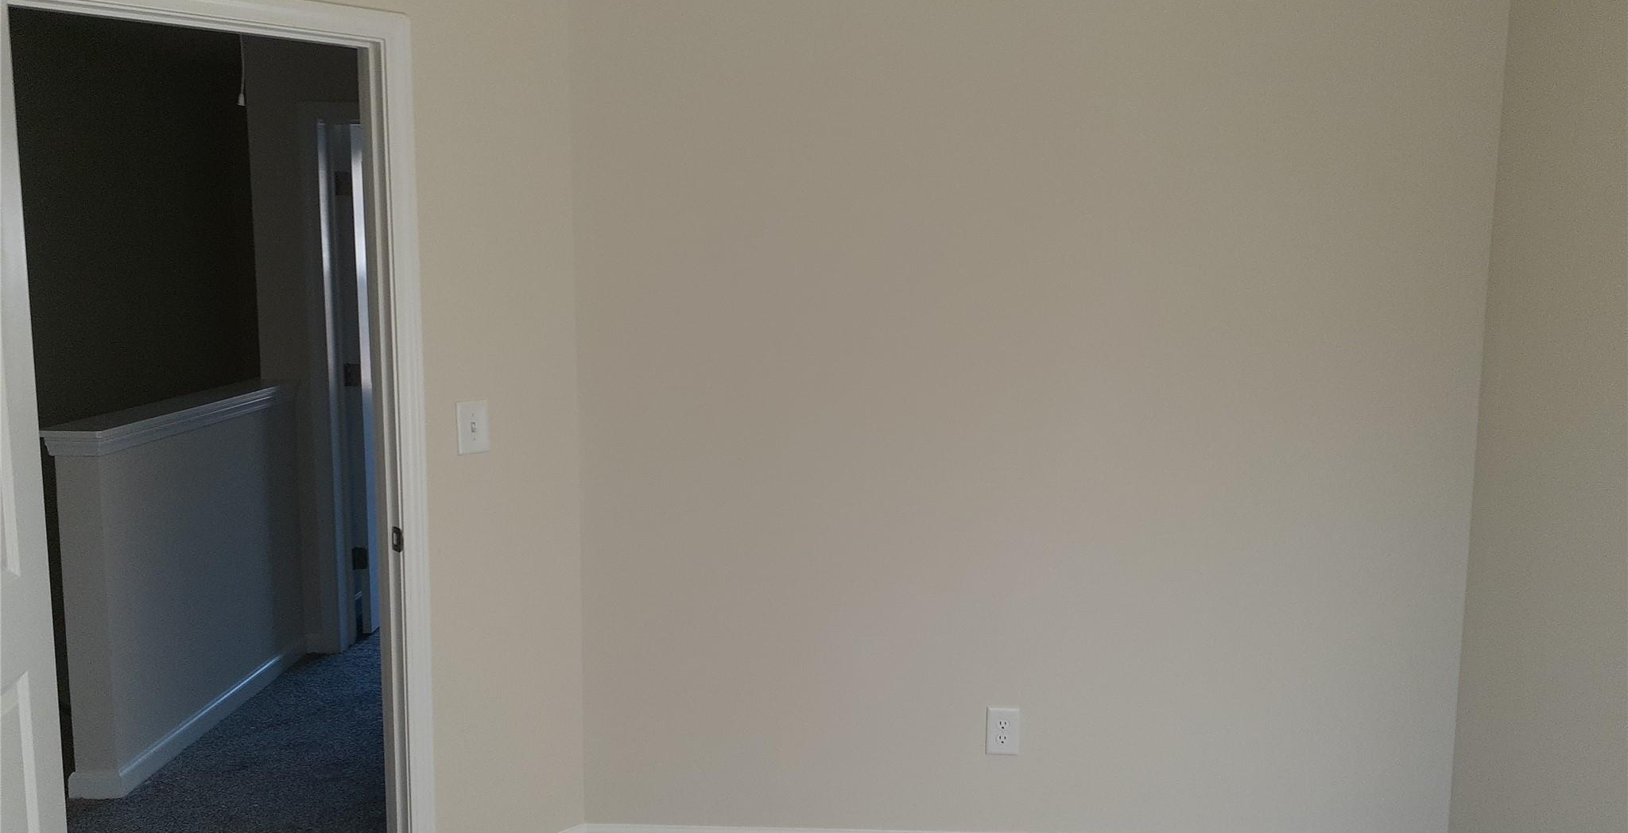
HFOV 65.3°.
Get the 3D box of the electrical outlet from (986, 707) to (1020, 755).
[{"bbox_3d":[0.492,0.820,3.305,0.081,0.124,0.009,1,7,2],"label":"electrical outlet"}]

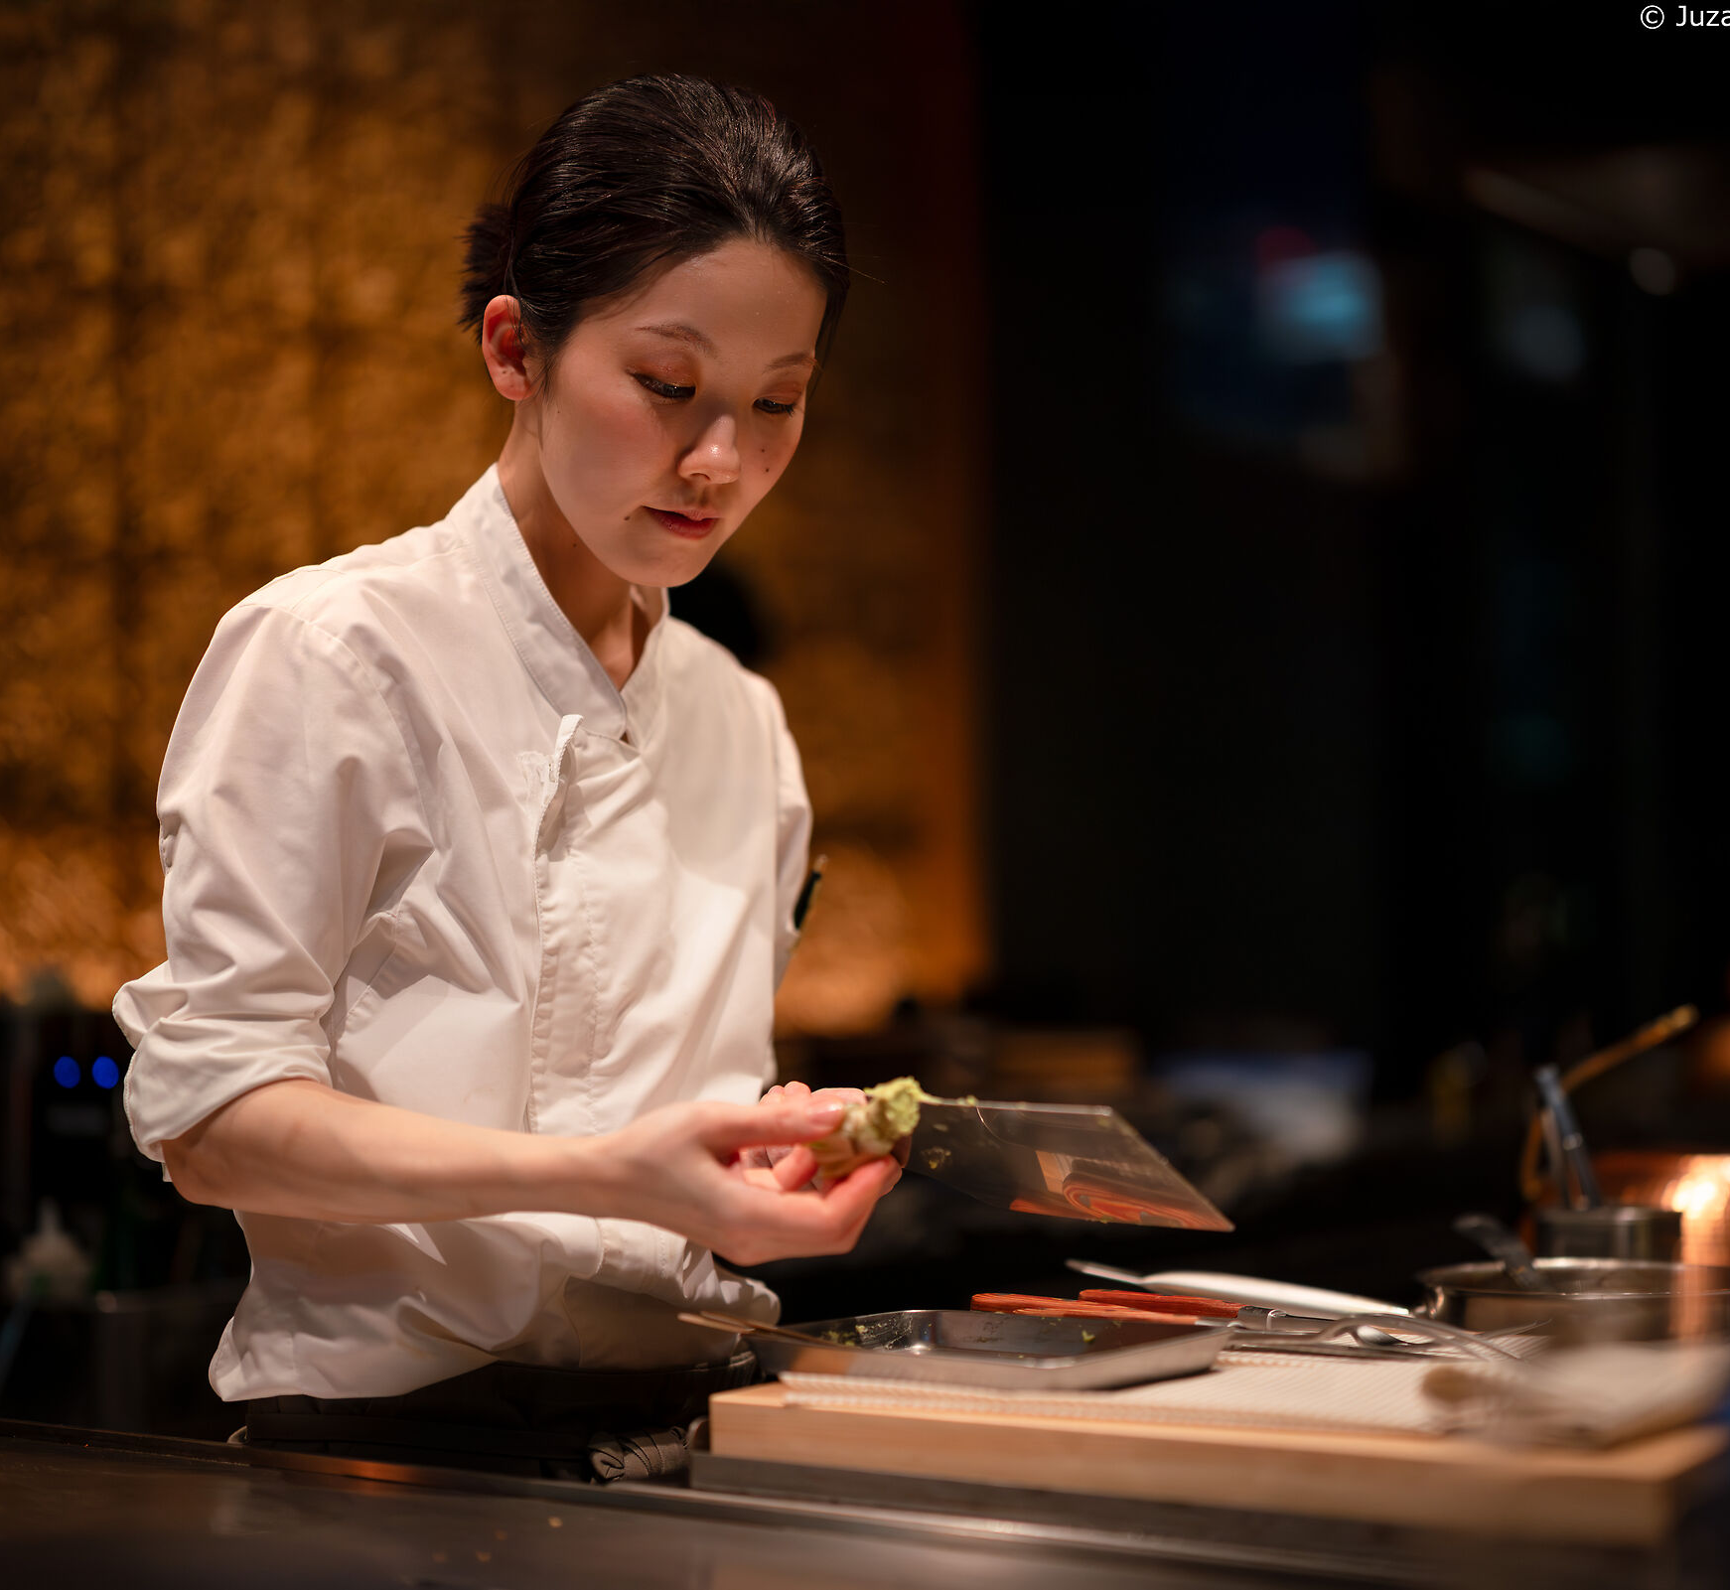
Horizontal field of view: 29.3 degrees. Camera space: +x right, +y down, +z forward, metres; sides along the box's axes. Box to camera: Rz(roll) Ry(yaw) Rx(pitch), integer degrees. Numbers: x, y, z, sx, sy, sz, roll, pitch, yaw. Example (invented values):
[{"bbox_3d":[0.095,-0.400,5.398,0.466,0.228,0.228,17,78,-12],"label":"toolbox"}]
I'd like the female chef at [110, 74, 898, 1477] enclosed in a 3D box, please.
[{"bbox_3d":[-0.150,0.435,1.690,0.480,1.580,0.460,1,-1,-44],"label":"female chef"}]

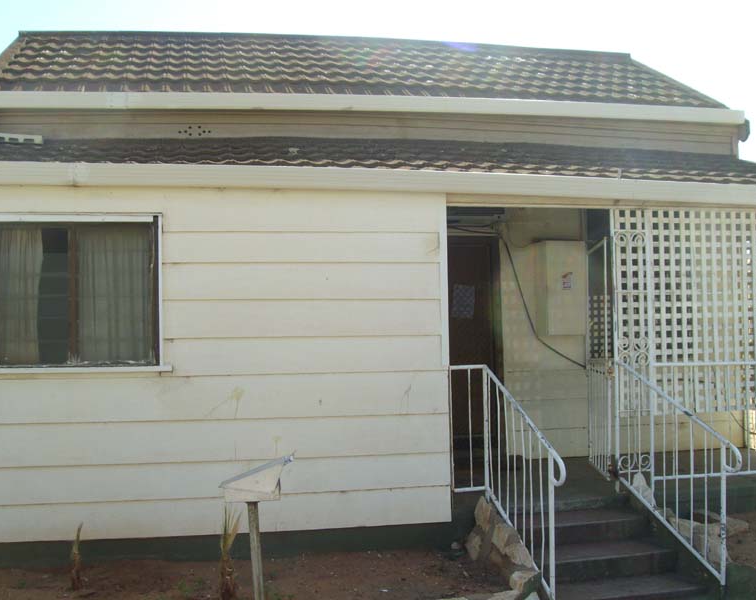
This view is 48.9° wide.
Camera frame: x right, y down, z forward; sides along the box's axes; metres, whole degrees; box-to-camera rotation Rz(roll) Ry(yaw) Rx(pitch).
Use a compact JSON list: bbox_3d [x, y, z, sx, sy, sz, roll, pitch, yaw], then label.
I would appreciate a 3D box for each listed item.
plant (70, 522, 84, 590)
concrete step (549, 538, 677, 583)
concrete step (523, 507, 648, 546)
[{"bbox_3d":[-1.902,1.623,5.268,0.080,0.416,0.090,-1,-2,-8],"label":"plant"},{"bbox_3d":[1.407,1.666,5.317,0.895,0.140,0.337,0,-2,-13],"label":"concrete step"},{"bbox_3d":[1.325,1.539,5.645,0.894,0.134,0.333,0,-2,-13],"label":"concrete step"}]

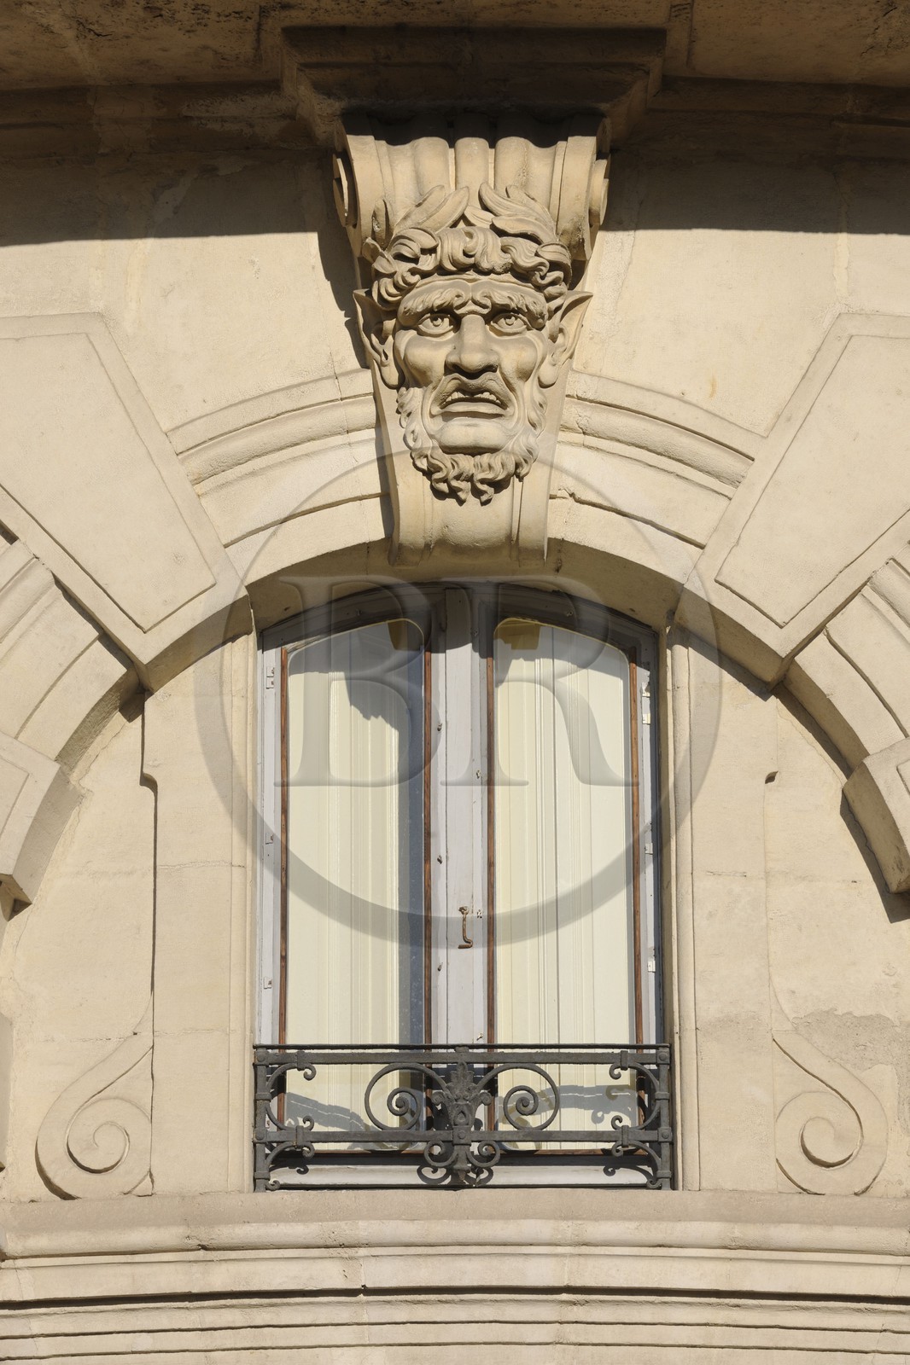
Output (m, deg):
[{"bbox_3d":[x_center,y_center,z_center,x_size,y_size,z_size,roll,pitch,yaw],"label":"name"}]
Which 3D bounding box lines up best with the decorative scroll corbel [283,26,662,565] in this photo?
[{"bbox_3d":[0.038,-1.004,15.502,0.985,1.385,0.480,1,-22,-2],"label":"decorative scroll corbel"}]

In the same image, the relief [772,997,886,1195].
[{"bbox_3d":[1.057,1.162,16.600,0.305,0.572,0.060,3,-23,-9],"label":"relief"}]

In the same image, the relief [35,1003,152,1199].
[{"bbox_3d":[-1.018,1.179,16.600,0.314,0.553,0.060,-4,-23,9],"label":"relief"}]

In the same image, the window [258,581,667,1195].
[{"bbox_3d":[0.021,0.527,15.497,1.087,1.723,0.200,0,-22,-2],"label":"window"}]

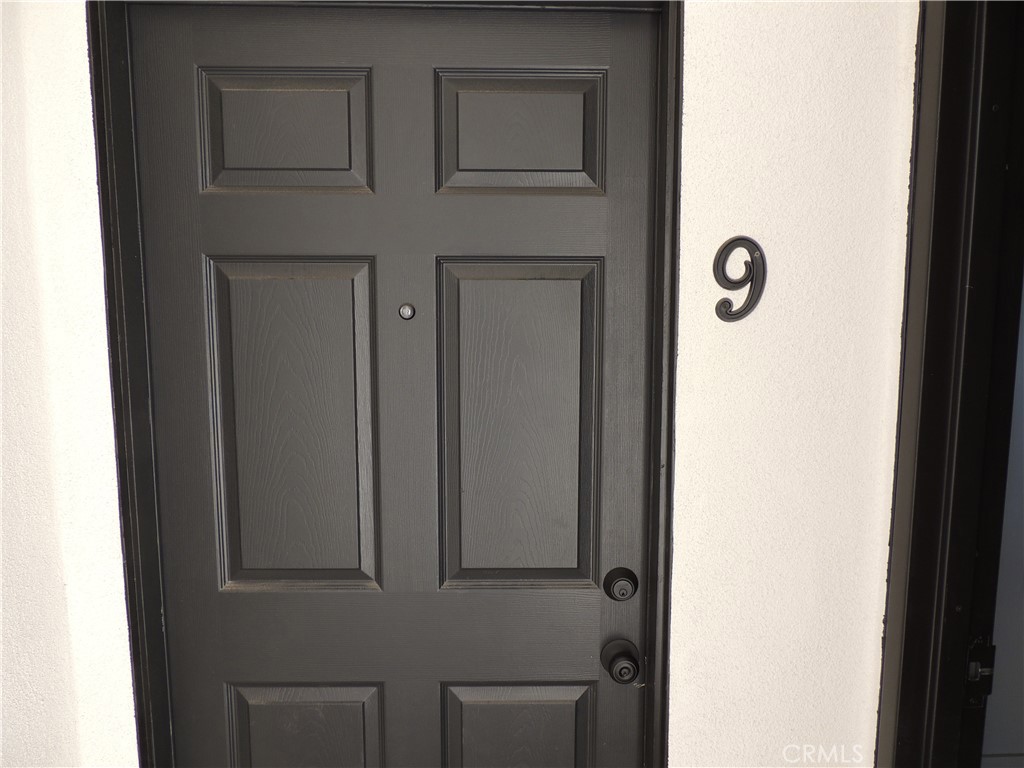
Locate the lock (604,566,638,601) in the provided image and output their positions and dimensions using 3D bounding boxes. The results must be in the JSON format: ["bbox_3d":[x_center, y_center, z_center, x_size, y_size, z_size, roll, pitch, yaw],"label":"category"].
[{"bbox_3d":[0.200,0.368,1.286,0.064,0.064,0.025,0,6,-1],"label":"lock"}]

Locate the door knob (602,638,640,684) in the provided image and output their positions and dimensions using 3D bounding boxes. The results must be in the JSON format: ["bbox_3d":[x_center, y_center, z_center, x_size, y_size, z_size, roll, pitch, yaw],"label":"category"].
[{"bbox_3d":[0.201,0.509,1.284,0.071,0.071,0.058,0,6,-1],"label":"door knob"}]

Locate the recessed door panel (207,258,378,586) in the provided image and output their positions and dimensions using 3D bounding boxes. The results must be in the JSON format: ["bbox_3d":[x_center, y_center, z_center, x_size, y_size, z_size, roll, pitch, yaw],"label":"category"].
[{"bbox_3d":[-0.382,0.076,1.262,0.291,0.594,0.018,0,6,-1],"label":"recessed door panel"}]

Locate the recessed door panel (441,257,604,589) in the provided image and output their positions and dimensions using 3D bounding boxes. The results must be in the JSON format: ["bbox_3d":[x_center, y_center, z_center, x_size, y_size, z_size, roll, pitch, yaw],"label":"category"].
[{"bbox_3d":[0.015,0.076,1.268,0.291,0.594,0.018,0,6,-1],"label":"recessed door panel"}]

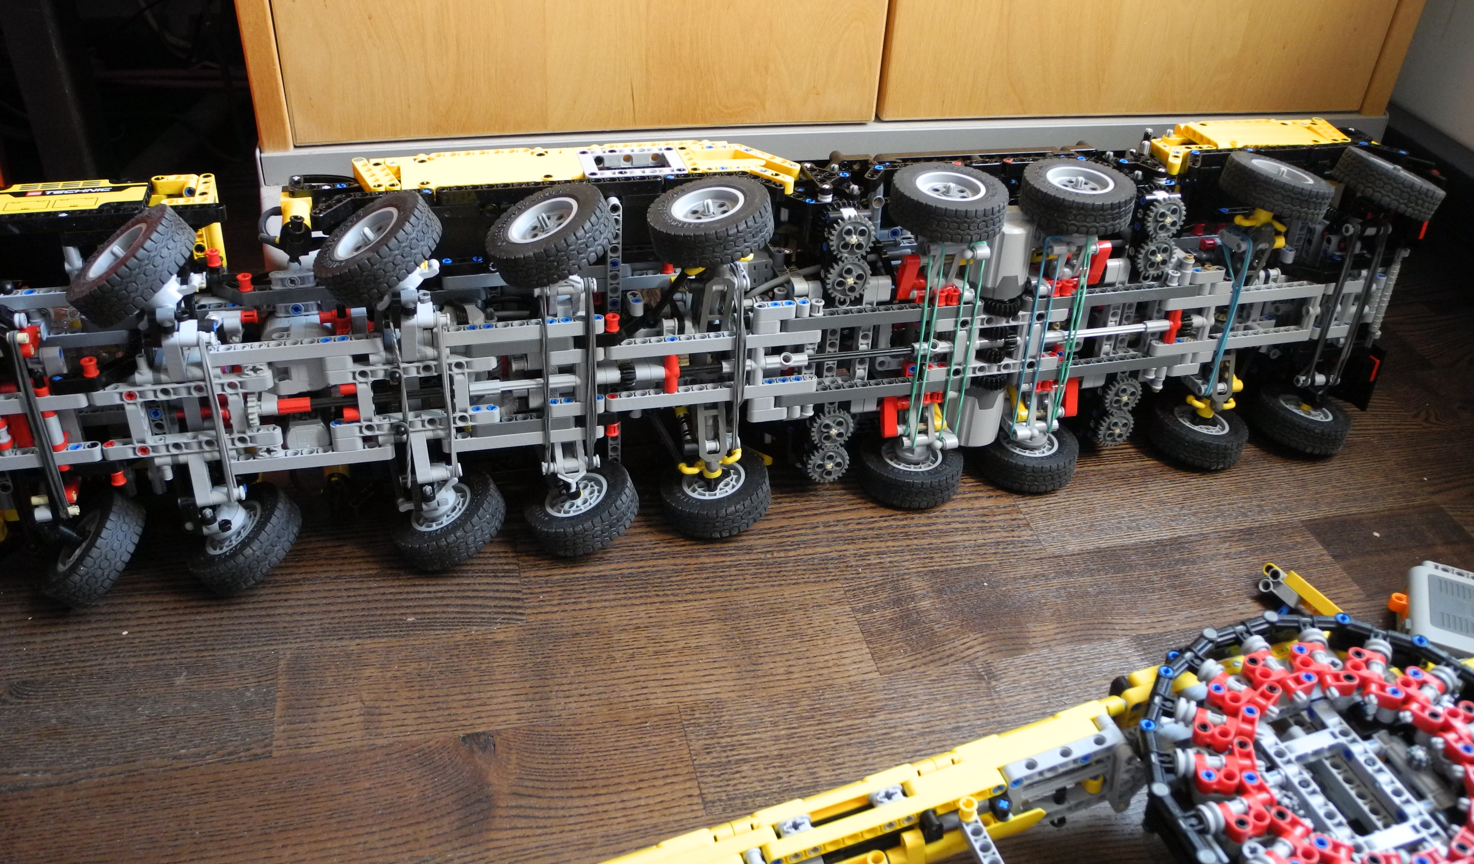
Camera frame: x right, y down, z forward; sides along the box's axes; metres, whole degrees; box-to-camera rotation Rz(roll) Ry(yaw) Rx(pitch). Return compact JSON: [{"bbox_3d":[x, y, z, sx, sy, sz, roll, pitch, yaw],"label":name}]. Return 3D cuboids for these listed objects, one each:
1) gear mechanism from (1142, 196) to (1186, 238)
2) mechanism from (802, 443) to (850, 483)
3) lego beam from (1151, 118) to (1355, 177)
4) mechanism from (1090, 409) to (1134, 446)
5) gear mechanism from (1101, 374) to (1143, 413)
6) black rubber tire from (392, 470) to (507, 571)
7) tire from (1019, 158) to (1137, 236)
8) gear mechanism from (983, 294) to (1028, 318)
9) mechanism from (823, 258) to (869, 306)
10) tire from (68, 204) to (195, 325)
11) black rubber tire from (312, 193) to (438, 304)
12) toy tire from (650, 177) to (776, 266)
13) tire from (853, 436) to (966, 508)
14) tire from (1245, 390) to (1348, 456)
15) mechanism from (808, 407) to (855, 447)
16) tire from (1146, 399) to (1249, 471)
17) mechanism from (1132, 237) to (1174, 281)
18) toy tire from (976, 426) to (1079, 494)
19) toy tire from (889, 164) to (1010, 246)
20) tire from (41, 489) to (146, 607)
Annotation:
[{"bbox_3d":[0.243,-0.120,0.672,0.025,0.025,0.008,-6,34,-13],"label":"gear mechanism"},{"bbox_3d":[0.055,0.018,0.707,0.025,0.025,0.008,-6,34,-13],"label":"mechanism"},{"bbox_3d":[0.323,-0.181,0.752,0.145,0.015,0.051,-6,34,-13],"label":"lego beam"},{"bbox_3d":[0.238,-0.001,0.749,0.025,0.025,0.008,-6,34,-13],"label":"mechanism"},{"bbox_3d":[0.239,-0.021,0.736,0.025,0.025,0.008,-6,34,-13],"label":"gear mechanism"},{"bbox_3d":[-0.159,0.048,0.661,0.062,0.020,0.062,-26,35,1],"label":"black rubber tire"},{"bbox_3d":[0.185,-0.128,0.648,0.061,0.020,0.061,1,36,0],"label":"tire"},{"bbox_3d":[0.151,-0.072,0.675,0.022,0.008,0.022,2,33,-1],"label":"gear mechanism"},{"bbox_3d":[0.060,-0.082,0.639,0.025,0.025,0.008,-6,34,-13],"label":"mechanism"},{"bbox_3d":[-0.286,-0.079,0.565,0.062,0.020,0.062,-36,34,8],"label":"tire"},{"bbox_3d":[-0.166,-0.085,0.553,0.061,0.020,0.061,-31,38,4],"label":"black rubber tire"},{"bbox_3d":[-0.013,-0.107,0.605,0.062,0.020,0.062,-6,37,5],"label":"toy tire"},{"bbox_3d":[0.104,0.021,0.714,0.061,0.020,0.061,2,34,-1],"label":"tire"},{"bbox_3d":[0.376,-0.008,0.797,0.062,0.020,0.062,8,28,-22],"label":"tire"},{"bbox_3d":[0.056,-0.002,0.694,0.025,0.025,0.008,-6,34,-13],"label":"mechanism"},{"bbox_3d":[0.296,0.000,0.767,0.061,0.020,0.061,-6,35,-14],"label":"tire"},{"bbox_3d":[0.244,-0.101,0.693,0.025,0.025,0.008,-6,34,-13],"label":"mechanism"},{"bbox_3d":[0.182,0.013,0.749,0.062,0.020,0.062,-2,33,-16],"label":"toy tire"},{"bbox_3d":[0.114,-0.124,0.642,0.062,0.020,0.062,2,35,-2],"label":"toy tire"},{"bbox_3d":[-0.330,0.059,0.614,0.061,0.020,0.061,-40,37,10],"label":"tire"}]

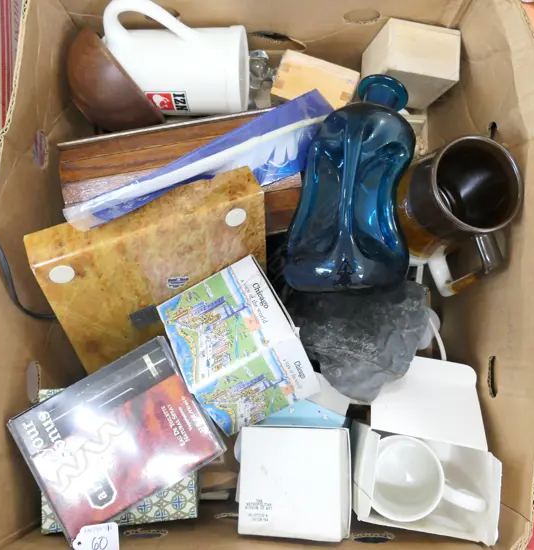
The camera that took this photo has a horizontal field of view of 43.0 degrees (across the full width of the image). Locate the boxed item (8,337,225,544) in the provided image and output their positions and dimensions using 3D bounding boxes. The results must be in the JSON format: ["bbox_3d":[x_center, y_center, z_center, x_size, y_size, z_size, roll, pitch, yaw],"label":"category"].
[{"bbox_3d":[-0.145,0.161,0.670,0.166,0.022,0.132,-29,76,-14],"label":"boxed item"}]

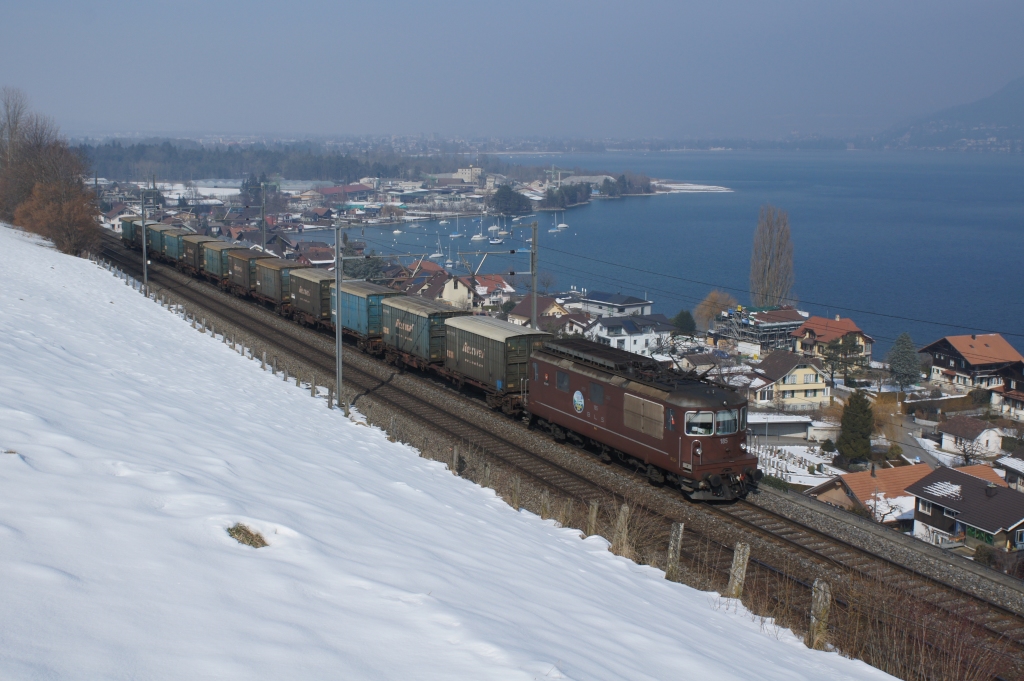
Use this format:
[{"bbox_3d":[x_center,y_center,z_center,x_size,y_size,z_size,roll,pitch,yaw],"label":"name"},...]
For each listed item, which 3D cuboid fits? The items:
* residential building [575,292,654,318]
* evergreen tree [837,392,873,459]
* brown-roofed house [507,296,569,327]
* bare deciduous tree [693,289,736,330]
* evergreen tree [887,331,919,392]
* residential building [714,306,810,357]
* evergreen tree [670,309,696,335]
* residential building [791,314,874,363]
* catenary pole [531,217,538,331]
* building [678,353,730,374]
[{"bbox_3d":[28.400,-9.632,334.000,17.000,8.000,11.500,-7,12,-37],"label":"residential building"},{"bbox_3d":[45.621,11.202,159.000,4.700,9.200,4.700,3,10,16],"label":"evergreen tree"},{"bbox_3d":[6.808,-7.136,308.288,10.600,8.004,11.600,-7,12,-35],"label":"brown-roofed house"},{"bbox_3d":[54.720,-7.856,318.499,11.238,10.782,10.676,0,10,0],"label":"bare deciduous tree"},{"bbox_3d":[75.434,3.996,230.000,6.400,11.000,6.400,3,10,18],"label":"evergreen tree"},{"bbox_3d":[59.538,-2.890,286.000,14.500,9.800,16.000,-5,11,-28],"label":"residential building"},{"bbox_3d":[44.441,-4.831,307.885,6.718,6.394,6.382,0,10,0],"label":"evergreen tree"},{"bbox_3d":[72.843,0.178,270.083,13.600,10.656,12.700,-5,11,-29],"label":"residential building"},{"bbox_3d":[1.255,-1.972,67.206,0.320,9.433,0.320,-5,11,-27],"label":"catenary pole"},{"bbox_3d":[39.384,4.657,245.500,7.800,3.700,6.500,-5,11,-27],"label":"building"}]

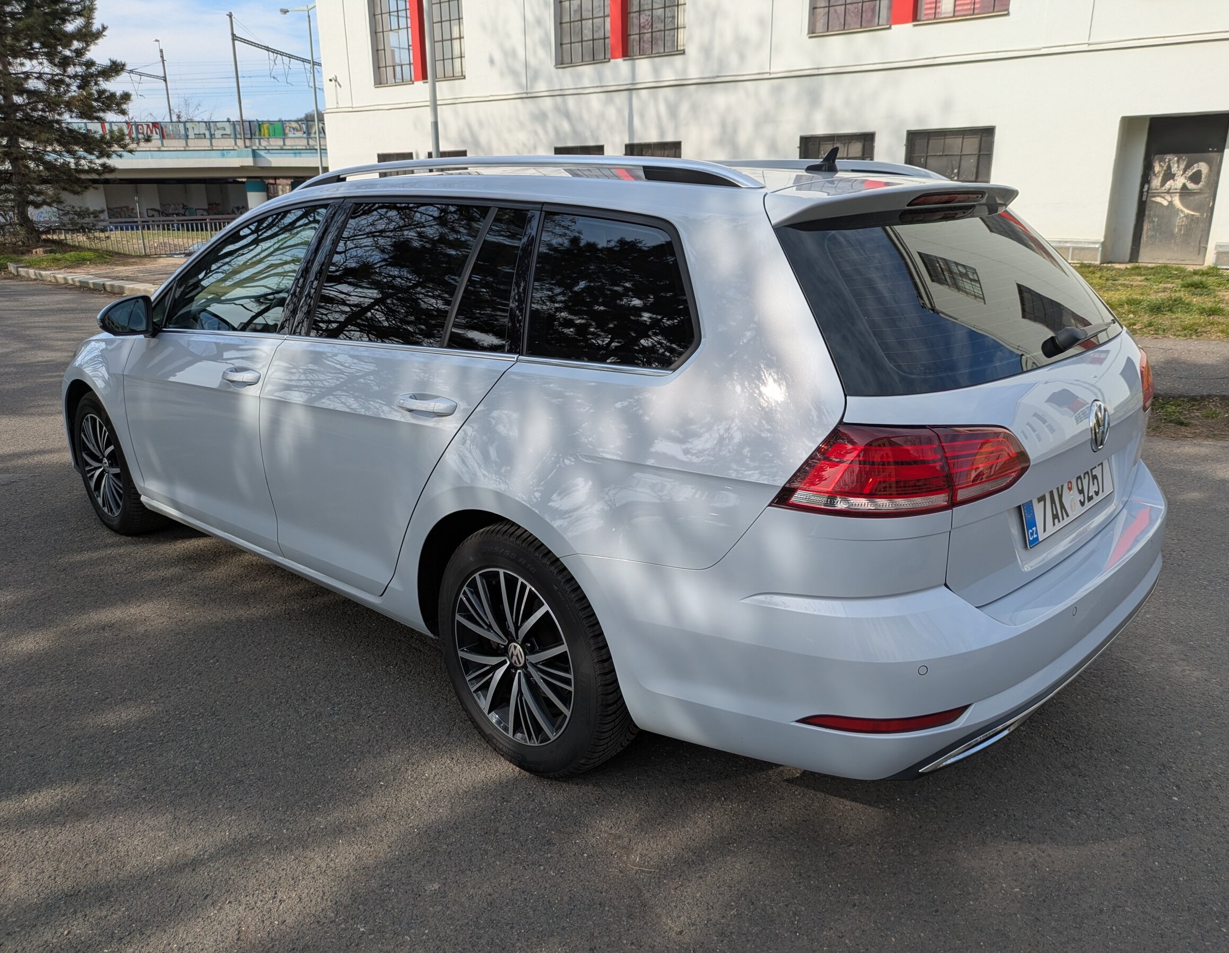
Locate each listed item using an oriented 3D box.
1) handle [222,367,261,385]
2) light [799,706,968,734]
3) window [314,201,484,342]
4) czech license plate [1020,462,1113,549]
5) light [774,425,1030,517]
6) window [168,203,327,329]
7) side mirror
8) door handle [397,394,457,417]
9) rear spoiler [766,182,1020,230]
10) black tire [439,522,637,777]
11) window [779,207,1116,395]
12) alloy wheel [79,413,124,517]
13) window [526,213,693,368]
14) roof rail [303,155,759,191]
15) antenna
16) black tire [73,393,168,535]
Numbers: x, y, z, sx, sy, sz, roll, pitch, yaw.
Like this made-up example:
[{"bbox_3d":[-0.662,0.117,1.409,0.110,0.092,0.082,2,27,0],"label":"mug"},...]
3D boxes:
[{"bbox_3d":[-1.150,-0.304,2.828,0.220,0.040,0.048,9,19,43],"label":"handle"},{"bbox_3d":[0.497,0.443,1.679,0.320,0.037,0.052,-3,16,-9],"label":"light"},{"bbox_3d":[-0.590,-0.543,2.422,0.660,0.360,0.030,15,1,42],"label":"window"},{"bbox_3d":[1.026,0.038,2.060,0.520,0.110,0.012,-17,7,-44],"label":"czech license plate"},{"bbox_3d":[0.532,-0.040,1.581,0.512,0.146,0.189,-13,20,-32],"label":"light"},{"bbox_3d":[-1.268,-0.676,3.074,0.977,0.468,0.060,16,0,44],"label":"window"},{"bbox_3d":[-1.740,-0.573,3.263,0.130,0.155,0.215,14,23,41],"label":"side mirror"},{"bbox_3d":[-0.449,-0.171,2.189,0.220,0.040,0.048,9,19,43],"label":"door handle"},{"bbox_3d":[0.684,-0.648,2.142,0.235,0.103,1.150,14,23,41],"label":"rear spoiler"},{"bbox_3d":[-0.182,0.414,2.287,0.632,0.628,0.210,14,23,41],"label":"black tire"},{"bbox_3d":[0.822,-0.424,2.077,1.400,0.092,0.456,-18,69,-44],"label":"window"},{"bbox_3d":[-2.159,-0.063,4.018,0.440,0.440,0.170,14,22,41],"label":"alloy wheel"},{"bbox_3d":[-0.017,-0.395,1.920,0.496,0.332,0.055,13,-4,38],"label":"window"},{"bbox_3d":[-0.380,-0.779,2.377,1.850,0.093,0.060,14,23,41],"label":"roof rail"},{"bbox_3d":[0.523,-0.794,2.309,0.092,0.063,0.032,15,22,42],"label":"antenna"},{"bbox_3d":[-2.150,-0.068,4.027,0.630,0.630,0.210,14,22,41],"label":"black tire"}]

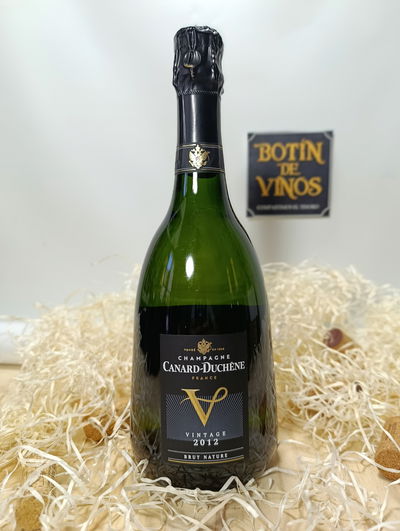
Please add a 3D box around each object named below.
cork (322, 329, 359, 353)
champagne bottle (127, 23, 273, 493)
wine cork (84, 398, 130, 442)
[{"bbox_3d":[0.170,0.092,0.415,0.045,0.024,0.024,28,-14,-31],"label":"cork"},{"bbox_3d":[0.001,-0.012,0.248,0.101,0.290,0.101,-1,2,0],"label":"champagne bottle"},{"bbox_3d":[-0.063,0.116,0.275,0.026,0.026,0.045,1,2,37],"label":"wine cork"}]

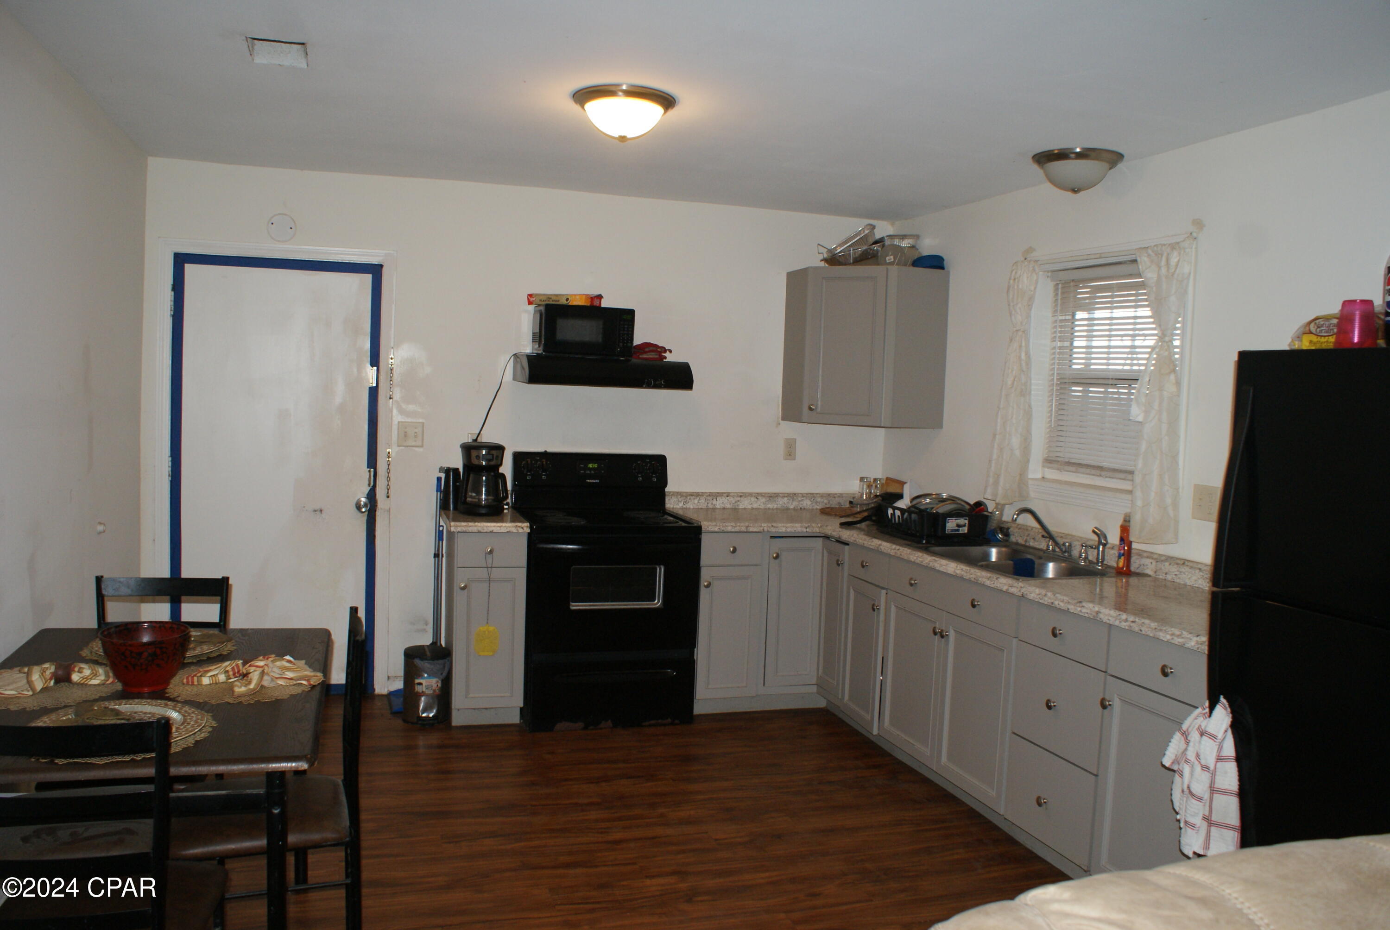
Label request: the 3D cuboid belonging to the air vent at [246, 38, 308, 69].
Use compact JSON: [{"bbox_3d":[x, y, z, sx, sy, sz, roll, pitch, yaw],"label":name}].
[{"bbox_3d":[-1.225,-1.214,3.070,0.165,0.030,0.245,1,4,-19],"label":"air vent"}]

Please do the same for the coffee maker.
[{"bbox_3d":[-1.004,0.060,4.922,0.220,0.340,0.230,0,4,-24],"label":"coffee maker"}]

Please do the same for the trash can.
[{"bbox_3d":[-1.192,0.978,4.631,0.208,0.325,0.235,1,4,-18],"label":"trash can"}]

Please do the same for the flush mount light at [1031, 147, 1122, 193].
[{"bbox_3d":[1.447,-1.098,3.947,0.345,0.140,0.345,1,4,-19],"label":"flush mount light"}]

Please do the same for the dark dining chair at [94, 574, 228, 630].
[{"bbox_3d":[-1.542,0.788,2.948,0.400,0.890,0.450,1,4,-15],"label":"dark dining chair"}]

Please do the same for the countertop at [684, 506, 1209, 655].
[{"bbox_3d":[0.896,0.372,4.173,1.220,0.042,3.120,1,4,-19],"label":"countertop"}]

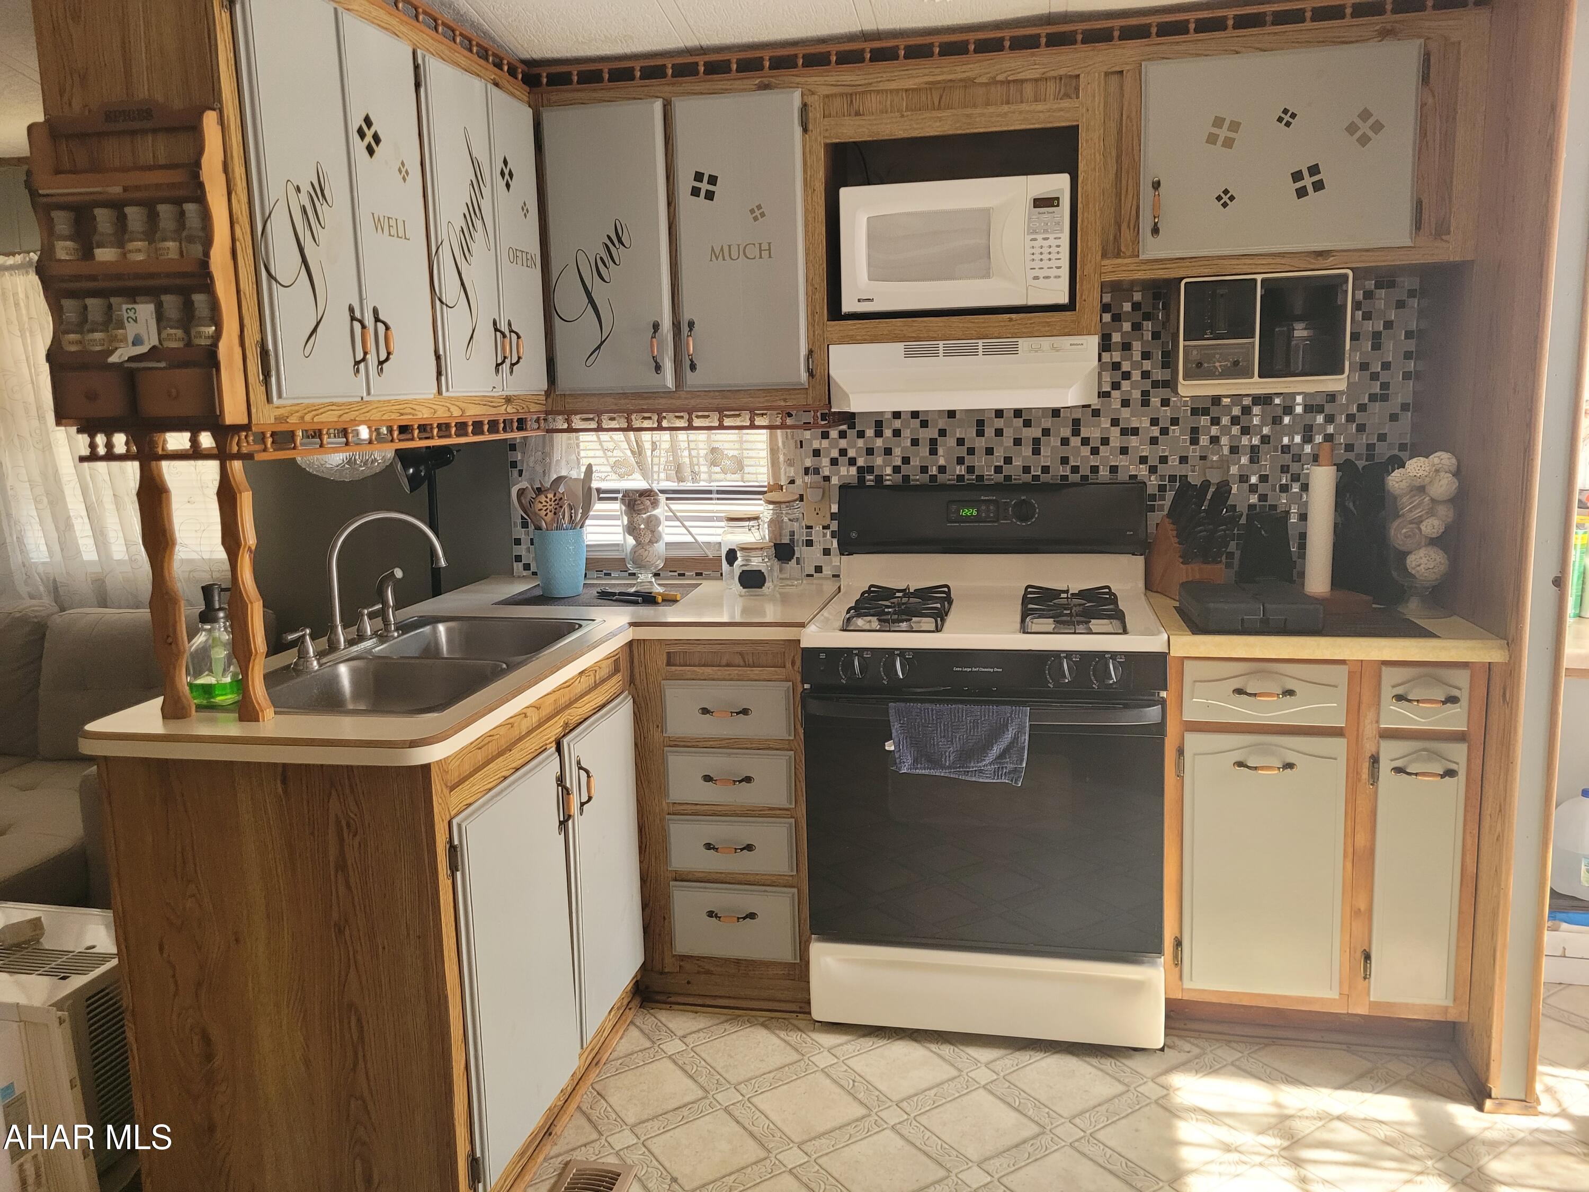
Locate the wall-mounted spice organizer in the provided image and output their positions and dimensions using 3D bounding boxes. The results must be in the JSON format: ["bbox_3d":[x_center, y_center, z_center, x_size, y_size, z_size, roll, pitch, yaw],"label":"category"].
[{"bbox_3d":[-0.995,-0.486,1.792,0.286,0.474,0.077,0,10,12],"label":"wall-mounted spice organizer"}]

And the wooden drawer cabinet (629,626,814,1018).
[{"bbox_3d":[-0.106,0.485,3.005,0.402,0.895,0.575,0,10,12],"label":"wooden drawer cabinet"}]

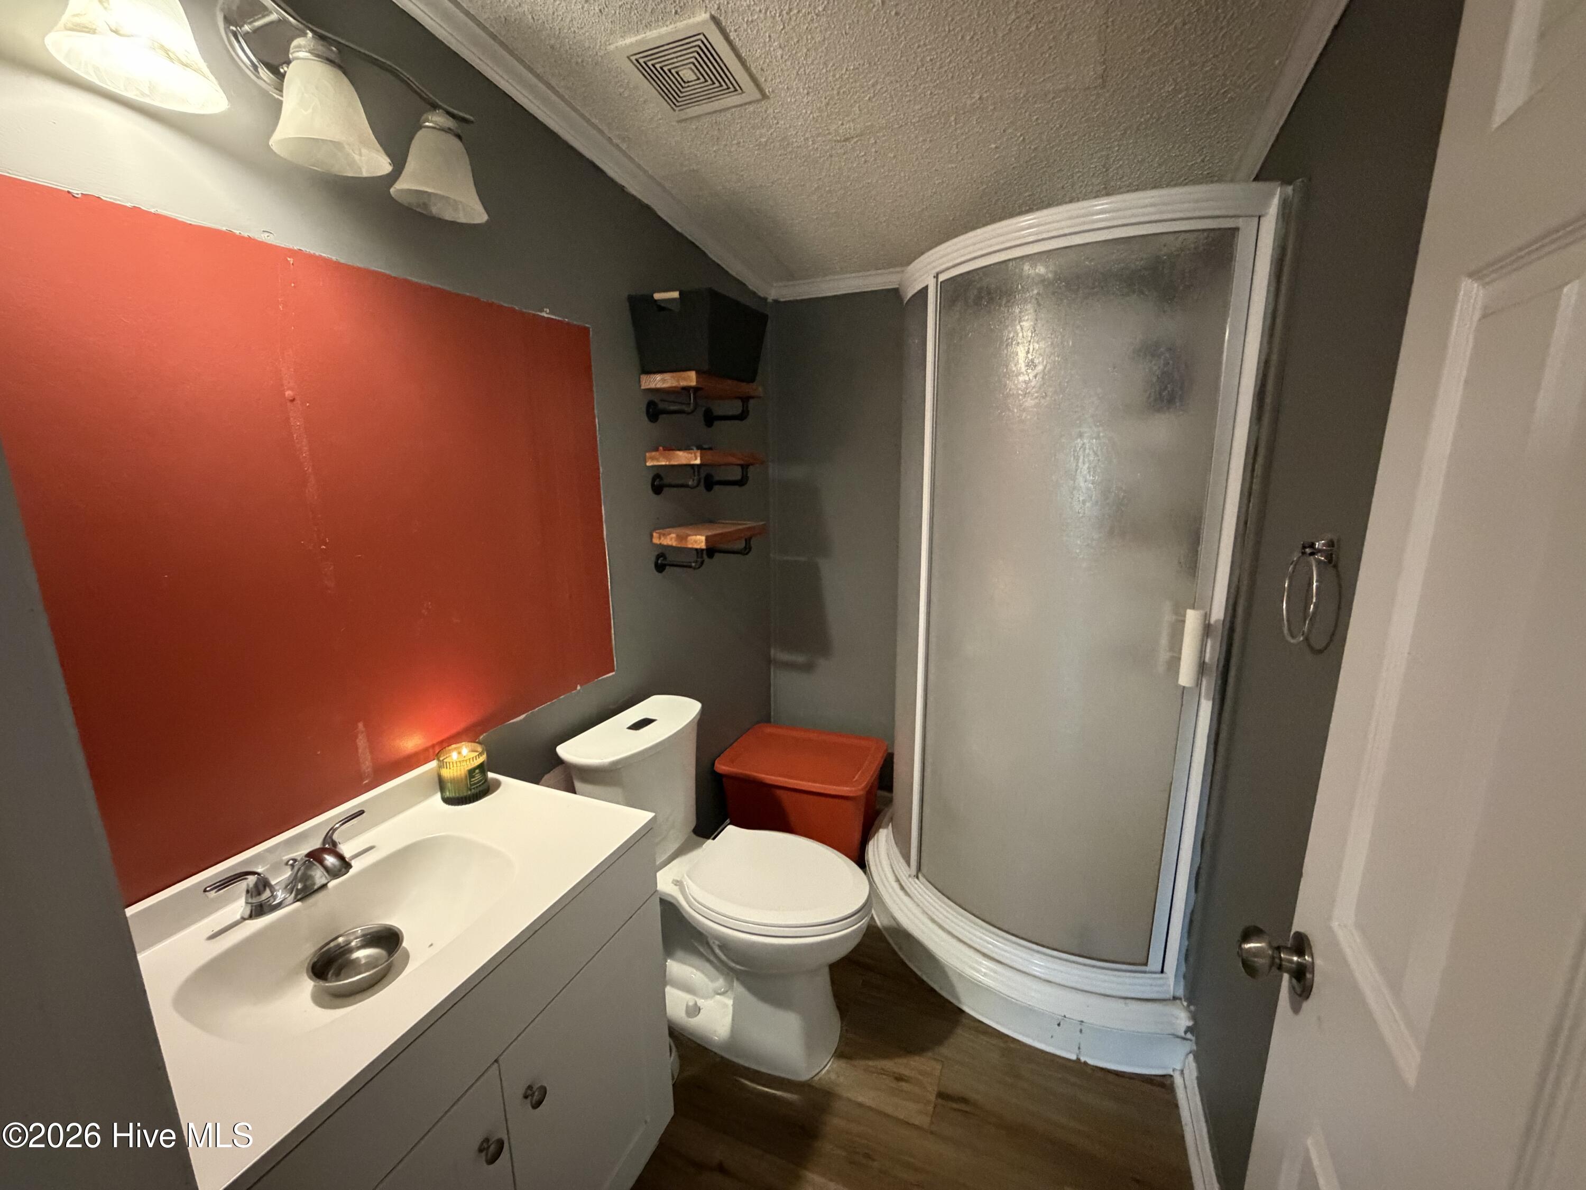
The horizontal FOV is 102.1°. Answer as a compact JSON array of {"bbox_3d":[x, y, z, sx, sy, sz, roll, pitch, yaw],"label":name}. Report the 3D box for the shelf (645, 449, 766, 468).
[{"bbox_3d":[-0.261,-0.430,2.037,0.180,0.038,0.440,4,12,21],"label":"shelf"}]

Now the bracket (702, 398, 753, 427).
[{"bbox_3d":[-0.208,-0.620,2.193,0.170,0.093,0.070,5,13,23],"label":"bracket"}]

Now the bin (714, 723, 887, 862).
[{"bbox_3d":[0.053,0.791,2.450,0.570,0.391,0.475,5,13,23],"label":"bin"}]

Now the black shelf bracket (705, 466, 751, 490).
[{"bbox_3d":[-0.219,-0.396,2.189,0.155,0.092,0.066,4,12,21],"label":"black shelf bracket"}]

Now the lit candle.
[{"bbox_3d":[-0.654,0.354,1.274,0.090,0.092,0.090,4,12,21],"label":"lit candle"}]

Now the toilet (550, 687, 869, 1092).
[{"bbox_3d":[-0.165,0.757,1.712,0.760,0.764,0.464,5,13,23],"label":"toilet"}]

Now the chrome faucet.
[{"bbox_3d":[-0.716,0.416,0.973,0.172,0.092,0.232,4,12,21],"label":"chrome faucet"}]

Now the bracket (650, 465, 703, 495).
[{"bbox_3d":[-0.337,-0.346,1.939,0.168,0.091,0.070,5,13,23],"label":"bracket"}]

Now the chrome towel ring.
[{"bbox_3d":[0.826,-0.004,1.035,0.055,0.168,0.130,4,12,21],"label":"chrome towel ring"}]

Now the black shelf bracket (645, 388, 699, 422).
[{"bbox_3d":[-0.340,-0.555,1.889,0.172,0.093,0.070,5,13,23],"label":"black shelf bracket"}]

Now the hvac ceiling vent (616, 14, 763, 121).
[{"bbox_3d":[-0.213,-1.101,1.351,0.245,0.022,0.245,5,6,23],"label":"hvac ceiling vent"}]

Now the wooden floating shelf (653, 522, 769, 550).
[{"bbox_3d":[-0.257,-0.199,2.092,0.178,0.038,0.432,4,12,21],"label":"wooden floating shelf"}]

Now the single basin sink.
[{"bbox_3d":[-0.596,0.533,0.933,0.315,0.135,0.405,4,12,21],"label":"single basin sink"}]

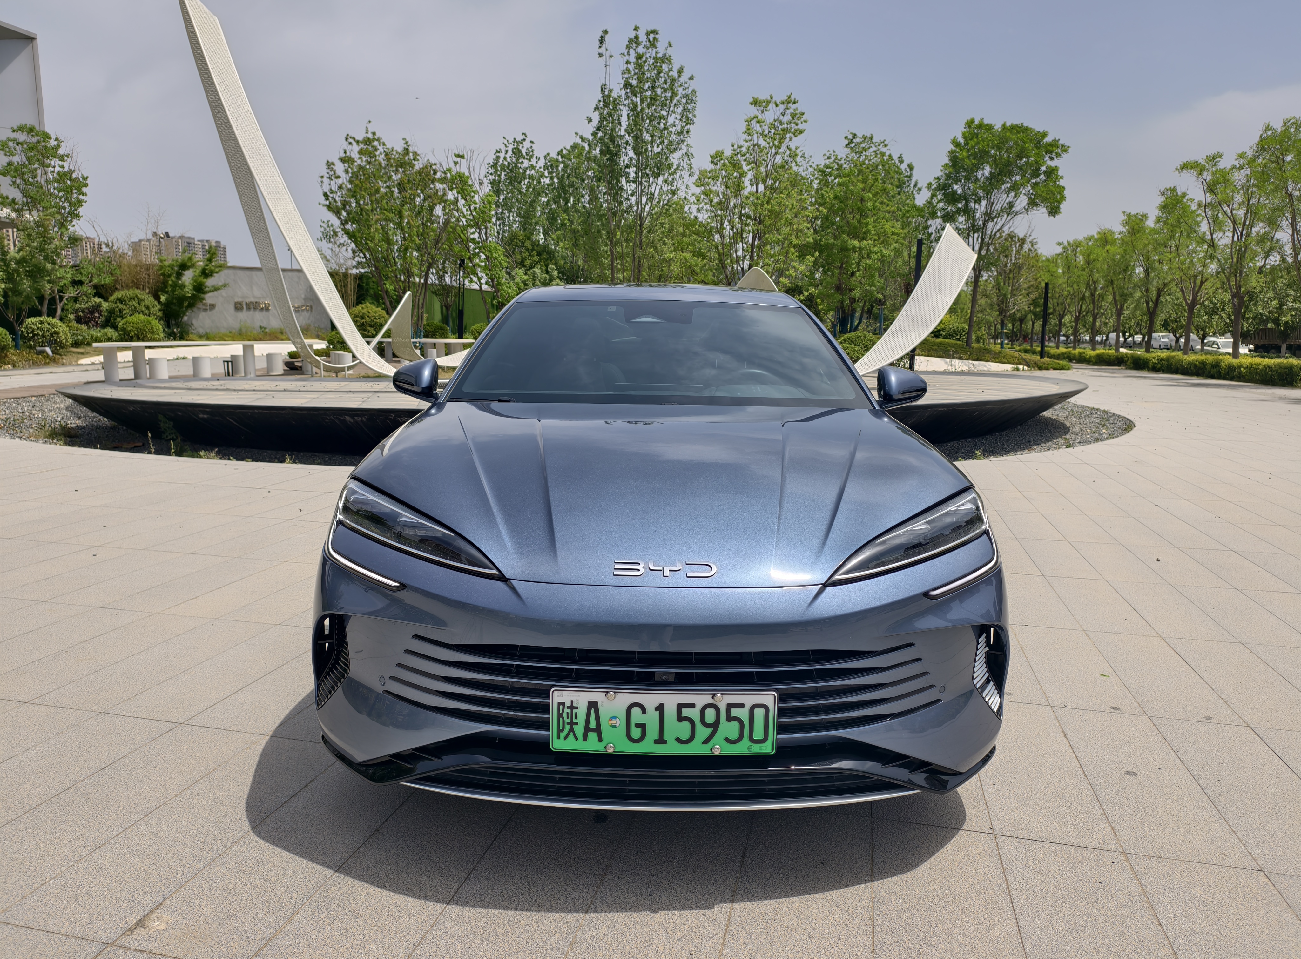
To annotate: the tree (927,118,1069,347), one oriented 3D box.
[{"bbox_3d":[12.929,-8.968,32.416,5.400,8.674,5.200,1,10,0],"label":"tree"}]

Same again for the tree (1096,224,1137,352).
[{"bbox_3d":[20.562,-8.174,38.321,2.000,6.098,2.400,1,10,0],"label":"tree"}]

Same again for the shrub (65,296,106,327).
[{"bbox_3d":[-22.121,-6.520,33.929,1.411,1.334,1.600,-5,11,-32],"label":"shrub"}]

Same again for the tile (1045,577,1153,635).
[{"bbox_3d":[2.135,0.612,4.146,0.302,0.045,0.885,3,10,14],"label":"tile"}]

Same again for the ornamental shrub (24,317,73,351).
[{"bbox_3d":[-24.794,-5.956,35.500,1.650,1.480,1.650,1,10,0],"label":"ornamental shrub"}]

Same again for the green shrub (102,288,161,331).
[{"bbox_3d":[-19.767,-6.385,32.934,1.934,1.789,2.100,-5,11,-30],"label":"green shrub"}]

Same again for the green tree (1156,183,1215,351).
[{"bbox_3d":[18.773,-7.005,30.510,2.300,6.411,2.600,1,10,0],"label":"green tree"}]

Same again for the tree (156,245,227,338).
[{"bbox_3d":[-18.195,-7.419,34.276,2.503,3.631,2.700,-4,11,-27],"label":"tree"}]

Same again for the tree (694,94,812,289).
[{"bbox_3d":[3.796,-9.399,32.363,4.500,9.500,4.400,1,10,0],"label":"tree"}]

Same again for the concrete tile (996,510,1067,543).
[{"bbox_3d":[2.539,0.318,5.812,0.304,0.030,0.878,3,10,13],"label":"concrete tile"}]

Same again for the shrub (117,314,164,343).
[{"bbox_3d":[-18.629,-5.491,31.562,1.508,1.061,1.700,-5,11,-30],"label":"shrub"}]

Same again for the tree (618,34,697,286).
[{"bbox_3d":[0.211,-11.041,33.610,3.400,12.217,3.400,1,10,0],"label":"tree"}]

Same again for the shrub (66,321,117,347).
[{"bbox_3d":[-19.814,-5.128,30.611,1.577,0.924,1.500,-5,11,-32],"label":"shrub"}]

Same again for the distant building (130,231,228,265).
[{"bbox_3d":[-417.361,-174.905,771.814,70.000,82.200,32.000,-7,12,-39],"label":"distant building"}]

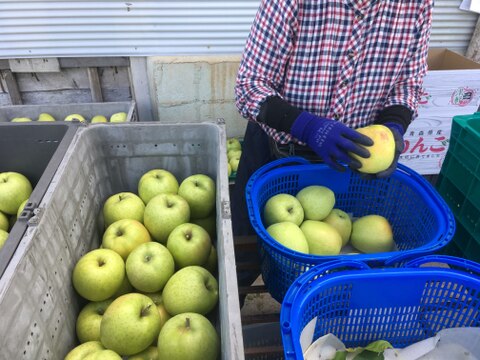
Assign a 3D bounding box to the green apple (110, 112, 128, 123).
[{"bbox_3d":[-0.535,-0.262,1.780,0.080,0.078,0.080,1,35,0],"label":"green apple"}]

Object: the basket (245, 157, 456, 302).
[{"bbox_3d":[0.211,0.126,0.876,0.400,0.210,0.318,3,36,3],"label":"basket"}]

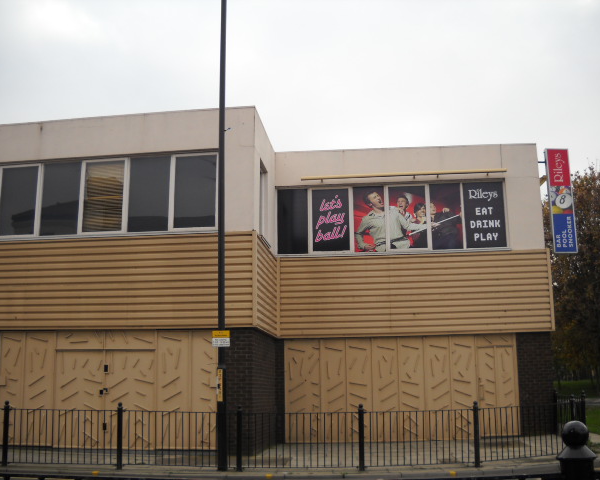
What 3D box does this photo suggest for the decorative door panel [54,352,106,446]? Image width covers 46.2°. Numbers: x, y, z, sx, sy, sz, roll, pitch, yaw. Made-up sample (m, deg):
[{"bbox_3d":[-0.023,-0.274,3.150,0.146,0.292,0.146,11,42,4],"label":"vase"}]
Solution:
[{"bbox_3d":[-4.322,3.130,13.788,1.081,1.935,0.080,-2,-12,6],"label":"decorative door panel"}]

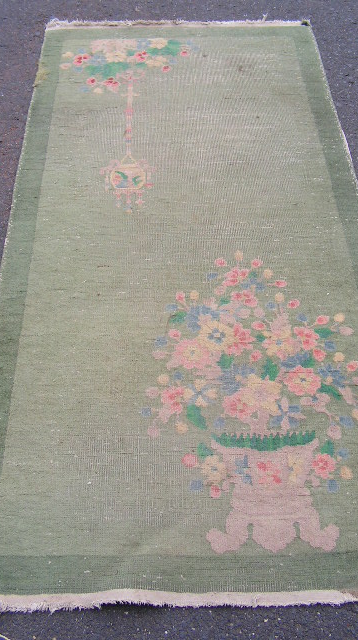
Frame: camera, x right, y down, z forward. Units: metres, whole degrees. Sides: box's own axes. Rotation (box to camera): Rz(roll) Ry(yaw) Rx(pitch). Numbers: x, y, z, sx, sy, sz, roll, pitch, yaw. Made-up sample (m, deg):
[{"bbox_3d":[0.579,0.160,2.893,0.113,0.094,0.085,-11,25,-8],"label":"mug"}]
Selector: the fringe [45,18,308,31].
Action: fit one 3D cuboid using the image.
[{"bbox_3d":[-0.007,-1.038,2.323,0.915,0.015,0.055,-1,54,-1],"label":"fringe"}]

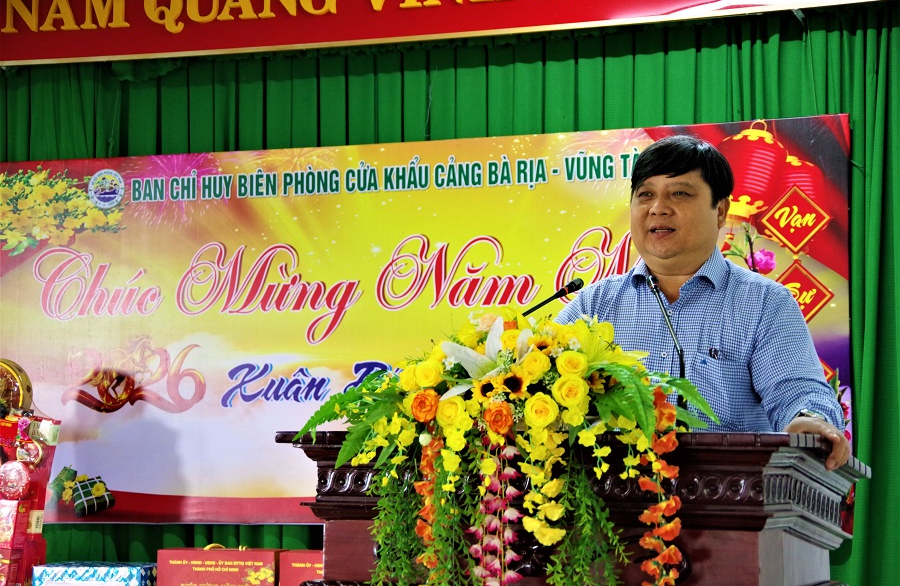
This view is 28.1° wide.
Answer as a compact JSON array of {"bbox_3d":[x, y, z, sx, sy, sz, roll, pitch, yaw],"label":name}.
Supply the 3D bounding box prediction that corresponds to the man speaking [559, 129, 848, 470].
[{"bbox_3d":[0.435,0.555,3.230,0.600,1.710,0.440,-2,-9,19],"label":"man speaking"}]

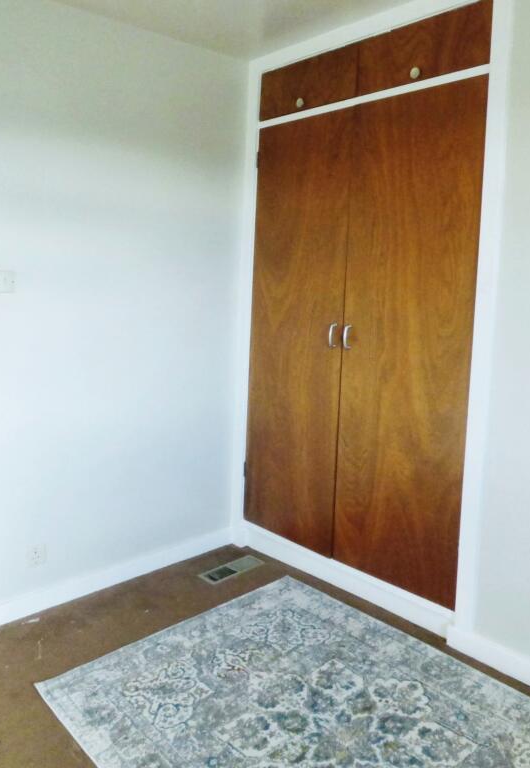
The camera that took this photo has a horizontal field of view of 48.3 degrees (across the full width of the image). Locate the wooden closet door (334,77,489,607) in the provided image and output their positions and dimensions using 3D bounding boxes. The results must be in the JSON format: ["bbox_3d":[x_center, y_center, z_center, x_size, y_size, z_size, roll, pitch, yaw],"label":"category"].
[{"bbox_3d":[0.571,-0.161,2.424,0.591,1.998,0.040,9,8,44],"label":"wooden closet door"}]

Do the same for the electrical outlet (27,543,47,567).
[{"bbox_3d":[-0.940,0.712,2.449,0.084,0.098,0.012,-4,7,-40],"label":"electrical outlet"}]

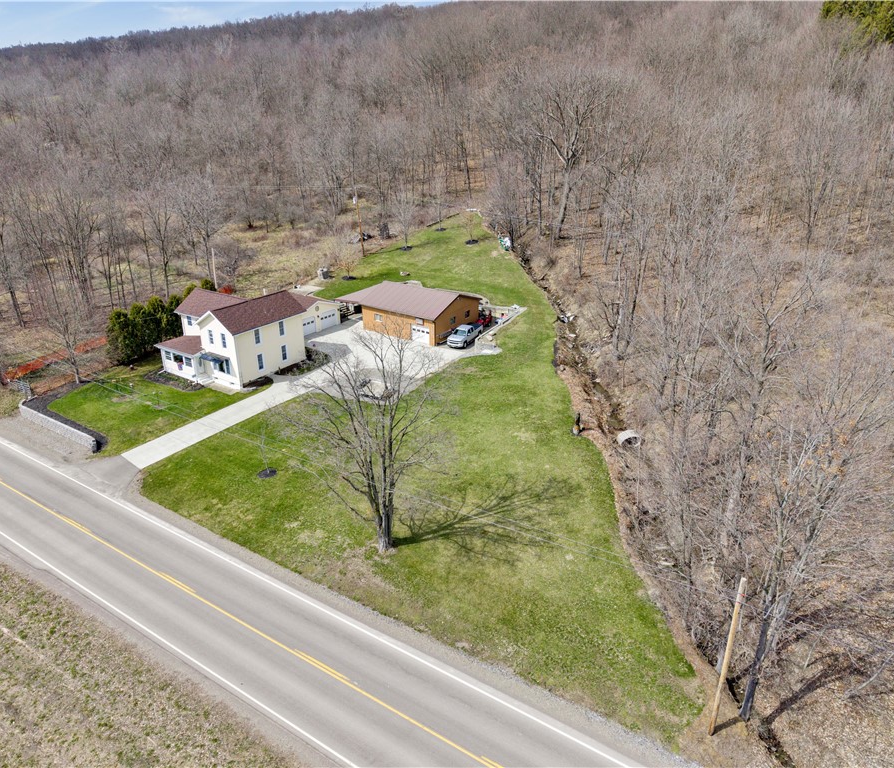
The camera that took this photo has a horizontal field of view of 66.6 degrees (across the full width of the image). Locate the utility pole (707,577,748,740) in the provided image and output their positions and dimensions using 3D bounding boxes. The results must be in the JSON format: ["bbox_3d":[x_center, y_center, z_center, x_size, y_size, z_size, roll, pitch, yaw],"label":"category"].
[{"bbox_3d":[12.884,12.749,31.264,0.300,9.500,0.300,14,27,30],"label":"utility pole"}]

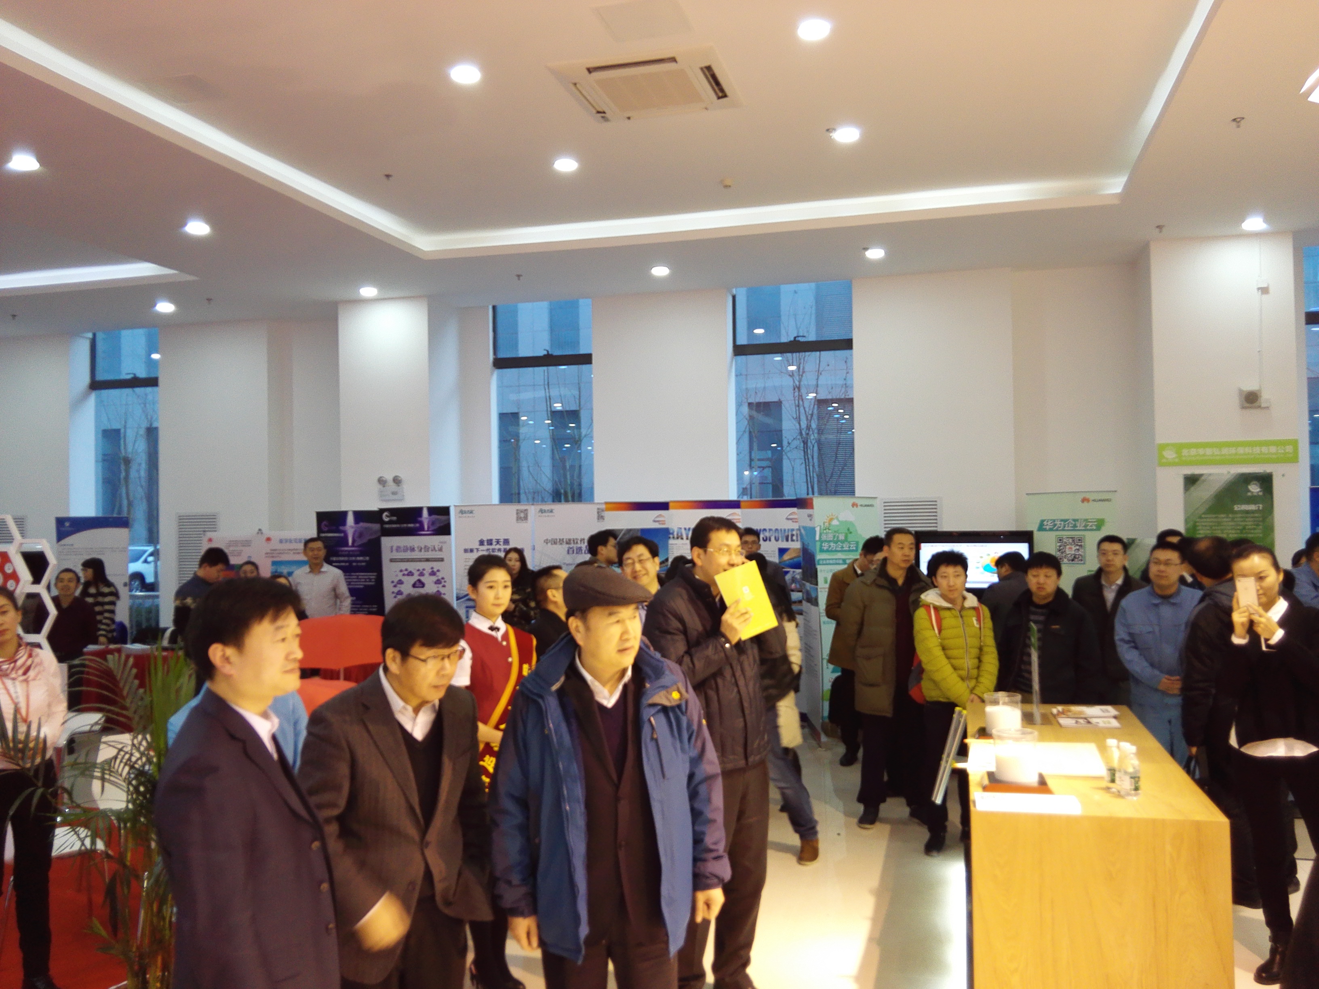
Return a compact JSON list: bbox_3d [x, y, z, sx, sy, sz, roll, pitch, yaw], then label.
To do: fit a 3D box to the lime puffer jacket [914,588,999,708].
[{"bbox_3d":[1.633,0.835,6.070,0.460,0.650,0.320,-1,-1,-6],"label":"lime puffer jacket"}]

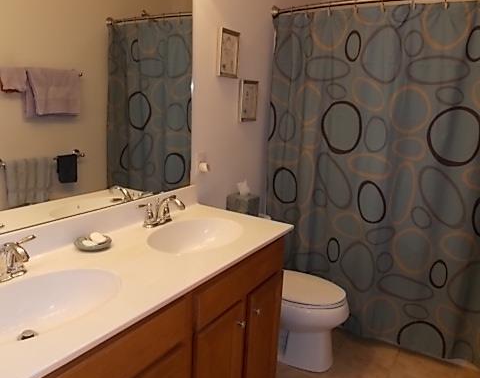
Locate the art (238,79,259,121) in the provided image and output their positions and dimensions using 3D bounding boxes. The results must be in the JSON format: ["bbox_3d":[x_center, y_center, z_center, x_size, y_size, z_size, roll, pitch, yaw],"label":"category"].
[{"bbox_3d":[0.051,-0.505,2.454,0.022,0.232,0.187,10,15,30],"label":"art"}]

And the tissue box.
[{"bbox_3d":[0.022,0.116,2.410,0.134,0.145,0.129,10,15,30],"label":"tissue box"}]

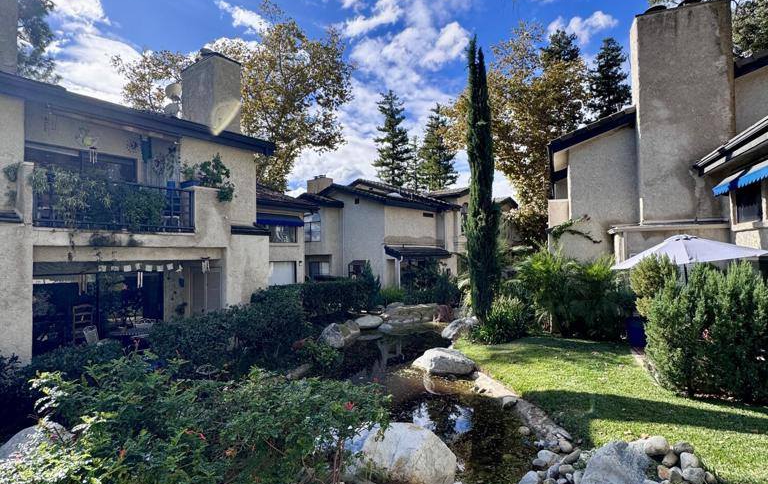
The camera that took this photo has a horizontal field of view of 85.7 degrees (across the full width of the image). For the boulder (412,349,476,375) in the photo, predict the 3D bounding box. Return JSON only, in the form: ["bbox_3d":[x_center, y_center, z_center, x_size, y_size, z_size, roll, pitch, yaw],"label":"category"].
[{"bbox_3d":[1.088,2.112,7.408,1.140,0.440,0.850,0,-1,0],"label":"boulder"}]

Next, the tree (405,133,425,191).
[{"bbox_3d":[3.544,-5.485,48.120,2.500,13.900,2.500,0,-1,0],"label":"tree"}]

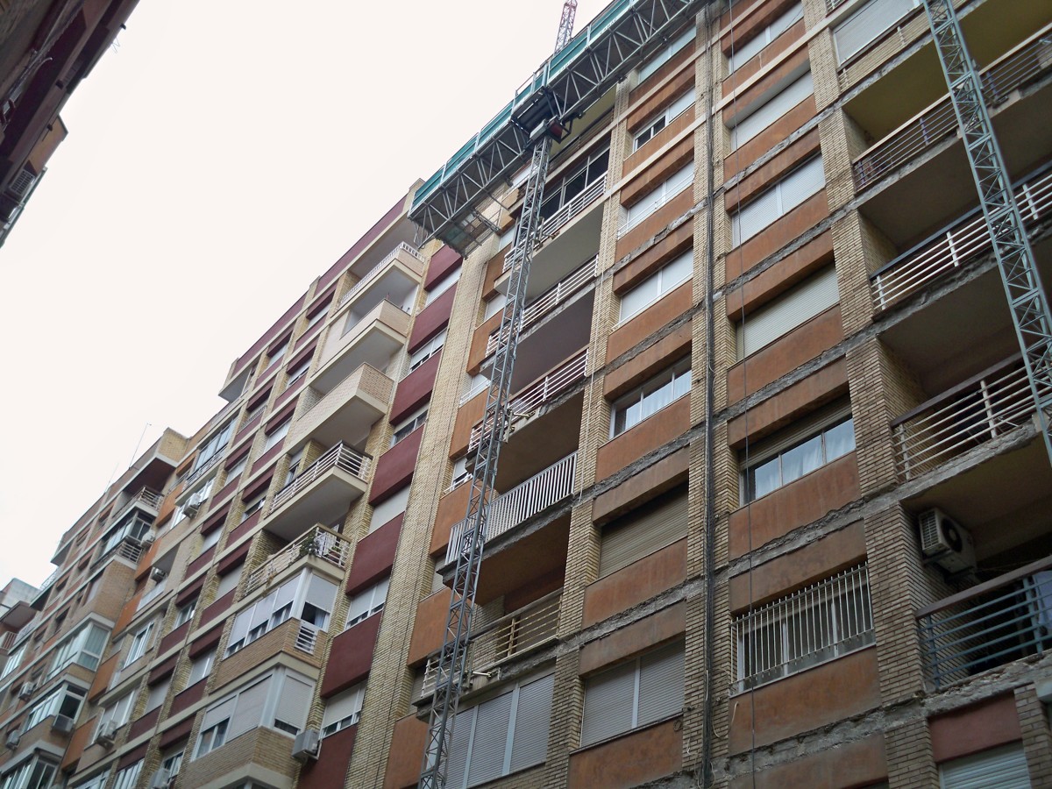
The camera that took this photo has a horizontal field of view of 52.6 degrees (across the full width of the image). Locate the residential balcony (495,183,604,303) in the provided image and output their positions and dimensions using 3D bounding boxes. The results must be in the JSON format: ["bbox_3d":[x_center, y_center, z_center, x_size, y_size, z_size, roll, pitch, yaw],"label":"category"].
[{"bbox_3d":[0.957,-3.681,26.152,1.070,1.150,4.010,34,-48,-25],"label":"residential balcony"}]

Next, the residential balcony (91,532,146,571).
[{"bbox_3d":[-18.613,7.813,48.157,1.040,1.109,3.911,34,-48,-25],"label":"residential balcony"}]

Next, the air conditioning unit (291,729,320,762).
[{"bbox_3d":[-5.047,8.062,24.456,0.297,0.535,0.614,34,-48,-25],"label":"air conditioning unit"}]

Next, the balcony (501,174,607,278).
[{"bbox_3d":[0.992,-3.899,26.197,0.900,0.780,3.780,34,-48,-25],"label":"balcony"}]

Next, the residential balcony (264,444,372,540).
[{"bbox_3d":[-5.906,2.809,30.443,1.120,1.280,3.680,34,-48,-25],"label":"residential balcony"}]

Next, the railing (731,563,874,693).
[{"bbox_3d":[3.513,3.038,13.616,0.198,1.119,2.237,34,-48,-25],"label":"railing"}]

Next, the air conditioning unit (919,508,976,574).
[{"bbox_3d":[5.199,1.806,13.145,0.683,0.525,0.277,34,-48,-25],"label":"air conditioning unit"}]

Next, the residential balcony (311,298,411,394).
[{"bbox_3d":[-5.661,-1.391,36.337,1.238,1.287,4.207,34,-48,-25],"label":"residential balcony"}]

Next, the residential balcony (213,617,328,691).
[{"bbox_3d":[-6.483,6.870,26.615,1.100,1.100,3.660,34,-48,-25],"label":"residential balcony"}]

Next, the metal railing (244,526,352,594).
[{"bbox_3d":[-6.189,4.886,28.475,1.120,1.230,3.600,34,-48,-25],"label":"metal railing"}]

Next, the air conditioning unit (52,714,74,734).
[{"bbox_3d":[-16.891,12.030,38.777,0.670,0.520,0.290,34,-48,-25],"label":"air conditioning unit"}]

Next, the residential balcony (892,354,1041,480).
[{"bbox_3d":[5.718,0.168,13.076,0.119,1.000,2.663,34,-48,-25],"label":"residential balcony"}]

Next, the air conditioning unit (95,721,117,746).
[{"bbox_3d":[-12.497,10.069,31.608,0.270,0.520,0.750,34,-48,-25],"label":"air conditioning unit"}]

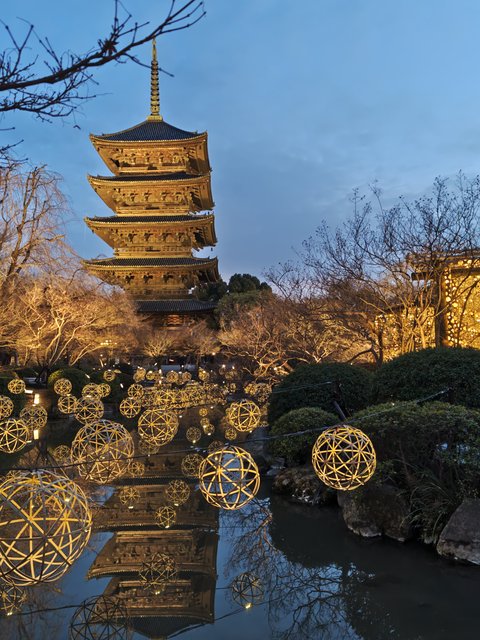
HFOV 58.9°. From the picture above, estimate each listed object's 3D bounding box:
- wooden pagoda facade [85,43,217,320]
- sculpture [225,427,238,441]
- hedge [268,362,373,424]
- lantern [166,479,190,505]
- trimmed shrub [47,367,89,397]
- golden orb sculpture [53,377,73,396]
[{"bbox_3d":[-14.200,-20.800,71.600,19.600,54.800,19.600,-1,-3,-3],"label":"wooden pagoda facade"},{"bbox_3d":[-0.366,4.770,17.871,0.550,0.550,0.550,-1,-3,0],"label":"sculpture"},{"bbox_3d":[2.409,2.291,12.568,3.200,1.900,2.800,-1,-3,0],"label":"hedge"},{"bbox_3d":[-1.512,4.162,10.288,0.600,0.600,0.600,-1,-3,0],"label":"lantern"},{"bbox_3d":[-7.591,2.899,18.821,1.950,1.550,1.850,-1,-3,0],"label":"trimmed shrub"},{"bbox_3d":[-6.189,2.357,14.894,0.710,0.710,0.710,-1,-3,0],"label":"golden orb sculpture"}]

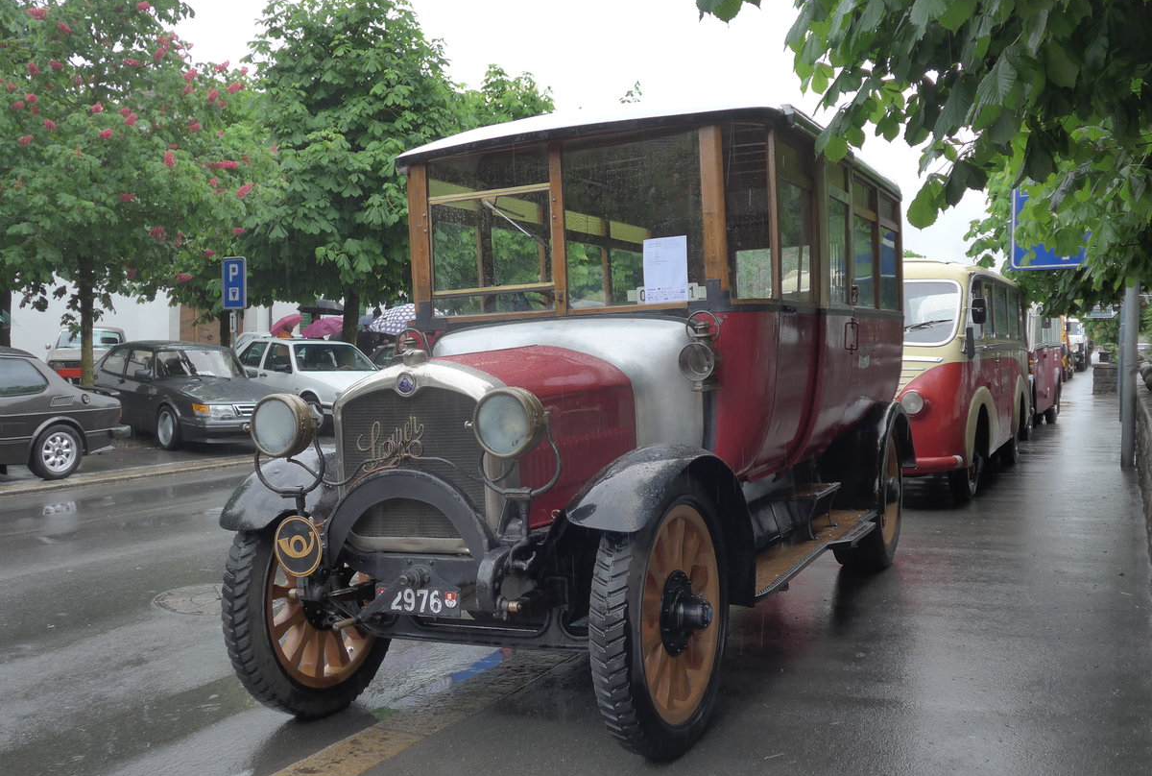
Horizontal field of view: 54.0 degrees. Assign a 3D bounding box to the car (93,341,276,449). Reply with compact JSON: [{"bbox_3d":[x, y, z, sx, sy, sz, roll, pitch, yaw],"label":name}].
[{"bbox_3d":[-5.700,0.052,16.613,1.700,1.420,4.680,-2,3,-41],"label":"car"}]

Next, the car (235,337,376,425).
[{"bbox_3d":[-4.280,-0.060,18.610,1.750,1.420,4.620,-2,3,-43],"label":"car"}]

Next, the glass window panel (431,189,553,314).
[{"bbox_3d":[-0.417,-0.677,5.599,0.700,0.610,0.045,-2,2,26],"label":"glass window panel"}]

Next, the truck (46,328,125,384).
[{"bbox_3d":[-10.420,-0.585,24.295,1.690,1.440,4.400,-1,2,-23],"label":"truck"}]

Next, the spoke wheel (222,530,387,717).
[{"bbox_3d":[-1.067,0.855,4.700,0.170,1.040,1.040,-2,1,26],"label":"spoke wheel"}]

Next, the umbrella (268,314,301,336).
[{"bbox_3d":[-6.523,-1.406,25.500,0.820,0.350,0.820,-25,2,0],"label":"umbrella"}]

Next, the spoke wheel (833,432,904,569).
[{"bbox_3d":[2.069,0.688,7.904,0.320,1.070,1.070,-2,2,26],"label":"spoke wheel"}]

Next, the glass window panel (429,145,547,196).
[{"bbox_3d":[-0.407,-0.987,5.200,0.630,0.175,0.025,-2,1,26],"label":"glass window panel"}]

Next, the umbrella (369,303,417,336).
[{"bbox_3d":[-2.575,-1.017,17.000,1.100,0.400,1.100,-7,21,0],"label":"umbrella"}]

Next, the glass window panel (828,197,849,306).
[{"bbox_3d":[1.435,-0.740,6.140,0.030,0.580,0.500,-2,1,26],"label":"glass window panel"}]

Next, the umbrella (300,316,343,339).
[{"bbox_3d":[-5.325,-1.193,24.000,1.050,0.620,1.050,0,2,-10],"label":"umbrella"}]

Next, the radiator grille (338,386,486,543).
[{"bbox_3d":[-0.612,0.277,4.287,0.635,0.590,0.100,-2,2,26],"label":"radiator grille"}]

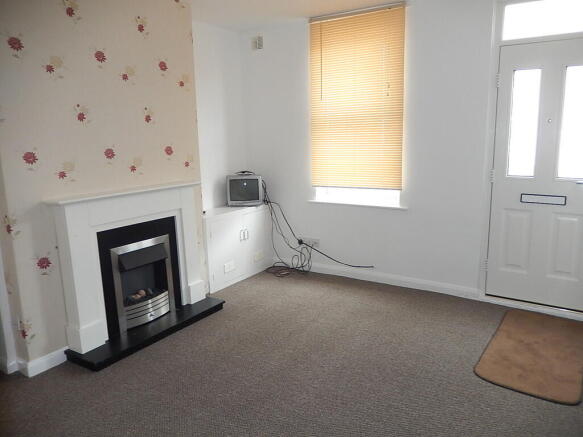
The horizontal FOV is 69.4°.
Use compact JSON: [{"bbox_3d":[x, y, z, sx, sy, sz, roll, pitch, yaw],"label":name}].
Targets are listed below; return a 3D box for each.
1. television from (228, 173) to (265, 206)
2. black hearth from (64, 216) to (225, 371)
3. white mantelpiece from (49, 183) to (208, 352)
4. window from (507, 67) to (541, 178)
[{"bbox_3d":[-0.494,-0.317,4.577,0.370,0.335,0.360,-3,11,-6],"label":"television"},{"bbox_3d":[-1.043,0.453,3.168,0.327,0.824,1.196,6,13,33],"label":"black hearth"},{"bbox_3d":[-1.122,0.297,3.187,0.149,1.022,1.208,6,13,33],"label":"white mantelpiece"},{"bbox_3d":[1.797,-0.725,3.251,0.193,0.808,0.040,6,13,33],"label":"window"}]

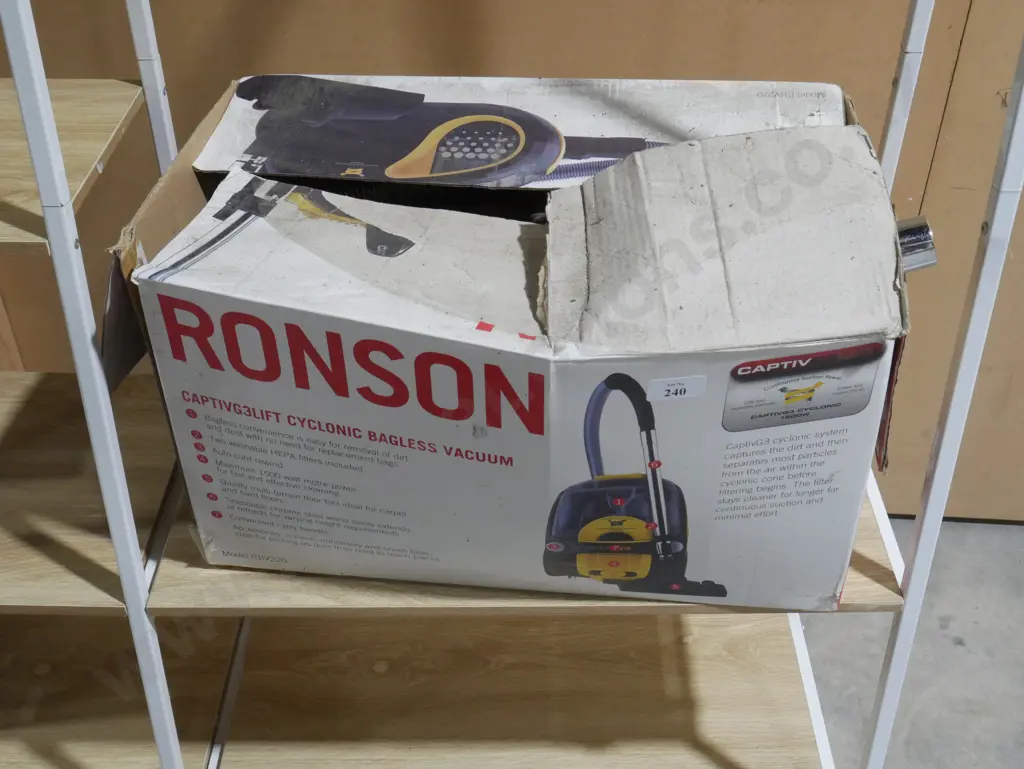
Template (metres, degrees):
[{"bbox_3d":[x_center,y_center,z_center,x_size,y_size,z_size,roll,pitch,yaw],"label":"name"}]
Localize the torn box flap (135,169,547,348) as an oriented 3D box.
[{"bbox_3d":[-0.100,-0.094,0.856,0.297,0.028,0.177,10,37,10],"label":"torn box flap"}]

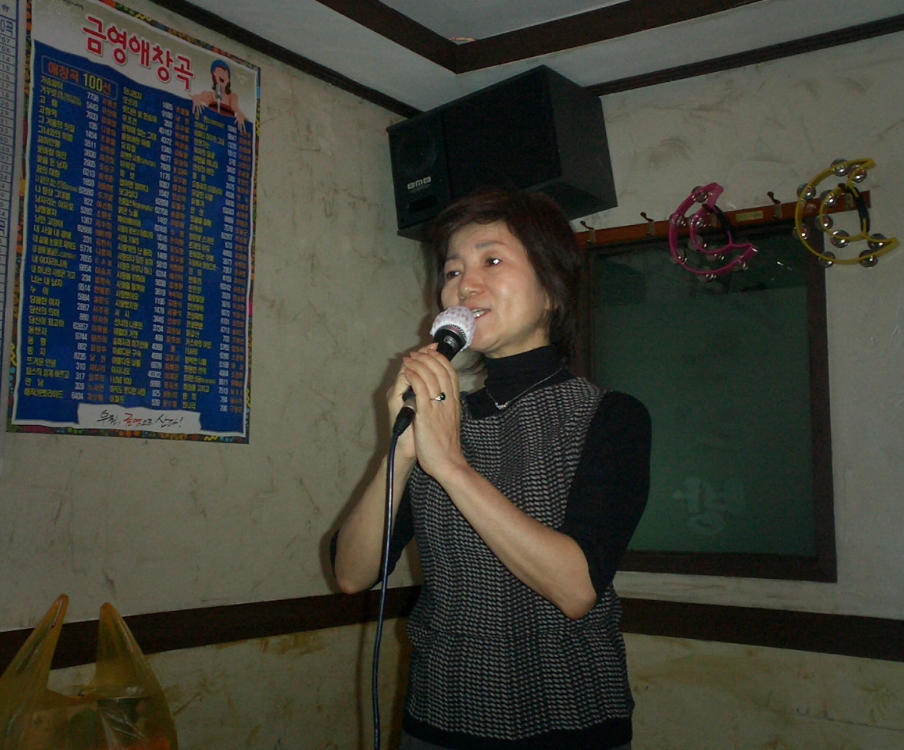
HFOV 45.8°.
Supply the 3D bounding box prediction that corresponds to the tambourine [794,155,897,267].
[{"bbox_3d":[0.914,-0.373,2.484,0.223,0.237,0.045,-3,-7,36],"label":"tambourine"}]

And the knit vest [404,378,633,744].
[{"bbox_3d":[0.092,0.248,1.520,0.350,0.482,0.260,-3,-7,32],"label":"knit vest"}]

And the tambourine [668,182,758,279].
[{"bbox_3d":[0.652,-0.361,2.672,0.225,0.234,0.045,-3,-7,36],"label":"tambourine"}]

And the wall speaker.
[{"bbox_3d":[0.132,-0.568,2.910,0.505,0.302,0.306,-13,-11,34],"label":"wall speaker"}]

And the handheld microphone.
[{"bbox_3d":[-0.025,-0.006,1.262,0.056,0.056,0.230,-8,35,30],"label":"handheld microphone"}]

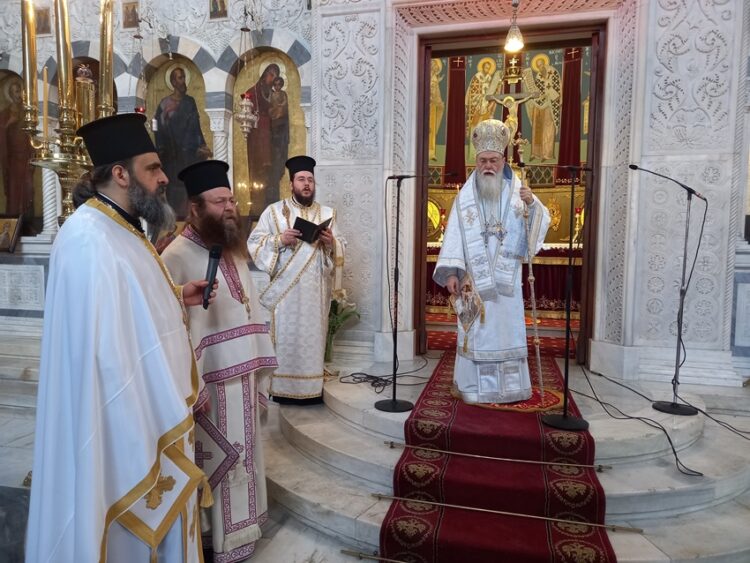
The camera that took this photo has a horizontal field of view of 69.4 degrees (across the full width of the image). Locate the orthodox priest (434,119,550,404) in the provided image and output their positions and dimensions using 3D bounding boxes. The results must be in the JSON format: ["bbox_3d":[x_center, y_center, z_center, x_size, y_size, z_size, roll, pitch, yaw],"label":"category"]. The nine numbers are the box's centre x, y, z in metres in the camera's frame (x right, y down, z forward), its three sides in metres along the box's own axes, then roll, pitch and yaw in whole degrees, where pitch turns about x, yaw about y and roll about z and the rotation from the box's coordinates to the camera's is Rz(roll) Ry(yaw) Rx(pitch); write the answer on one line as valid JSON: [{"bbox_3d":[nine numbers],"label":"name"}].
[{"bbox_3d":[0.811,-0.164,3.738,0.800,1.876,0.560,2,5,13],"label":"orthodox priest"}]

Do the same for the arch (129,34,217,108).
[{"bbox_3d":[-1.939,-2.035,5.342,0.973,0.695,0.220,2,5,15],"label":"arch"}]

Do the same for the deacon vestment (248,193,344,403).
[{"bbox_3d":[-0.582,0.106,4.018,0.720,1.422,0.520,-1,5,-16],"label":"deacon vestment"}]

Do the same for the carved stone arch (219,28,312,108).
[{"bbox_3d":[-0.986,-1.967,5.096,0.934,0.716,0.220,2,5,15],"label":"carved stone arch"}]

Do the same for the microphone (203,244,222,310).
[{"bbox_3d":[-0.611,-0.018,2.025,0.050,0.242,0.050,1,-14,24],"label":"microphone"}]

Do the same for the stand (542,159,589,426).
[{"bbox_3d":[1.127,0.097,3.112,0.260,1.484,0.260,2,5,11],"label":"stand"}]

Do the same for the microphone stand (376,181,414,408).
[{"bbox_3d":[0.134,0.075,3.414,0.260,1.456,0.260,0,5,-6],"label":"microphone stand"}]

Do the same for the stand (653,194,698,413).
[{"bbox_3d":[1.967,0.116,3.475,0.260,1.409,0.260,1,5,6],"label":"stand"}]

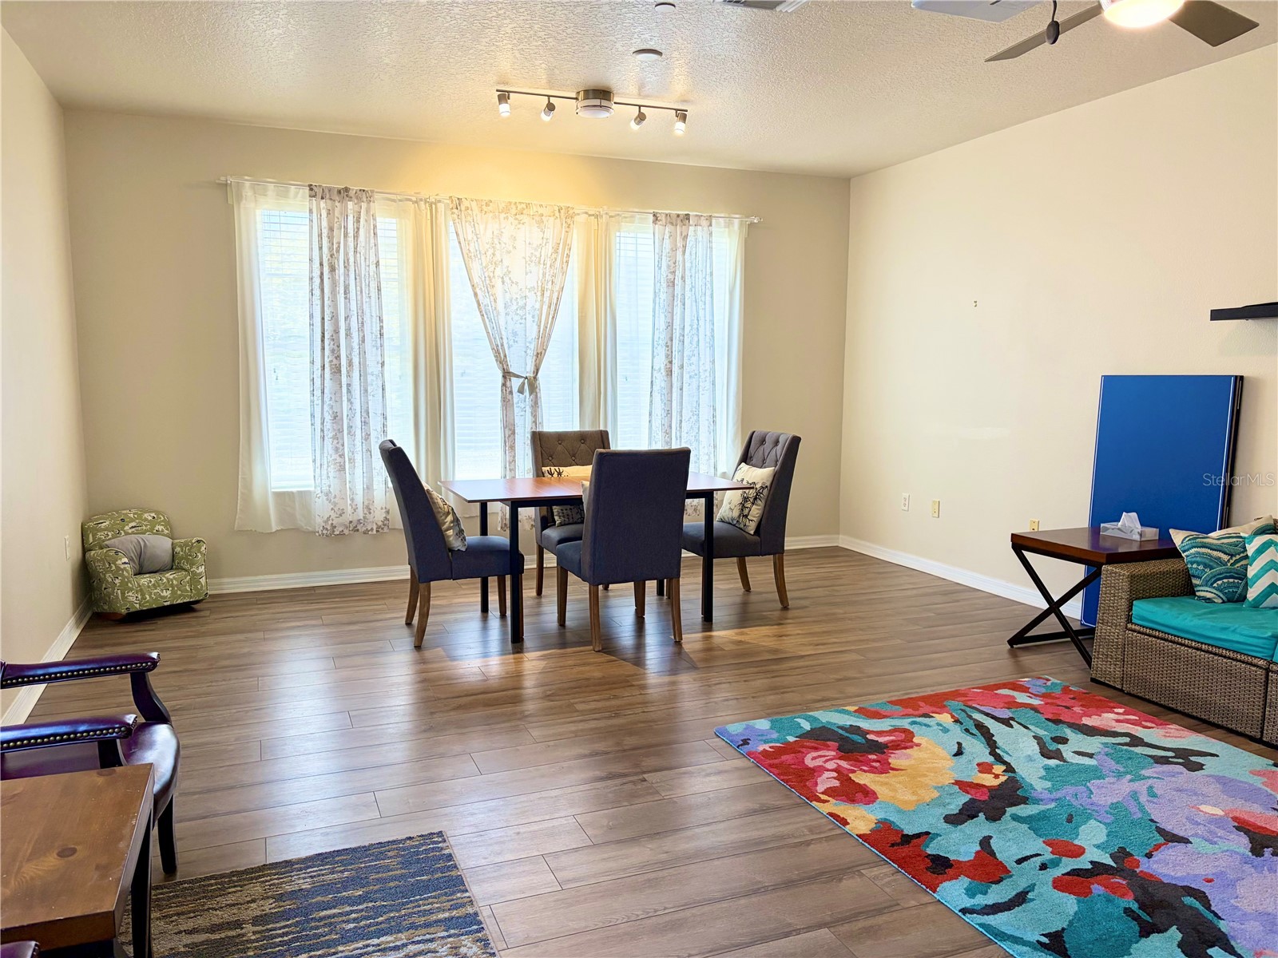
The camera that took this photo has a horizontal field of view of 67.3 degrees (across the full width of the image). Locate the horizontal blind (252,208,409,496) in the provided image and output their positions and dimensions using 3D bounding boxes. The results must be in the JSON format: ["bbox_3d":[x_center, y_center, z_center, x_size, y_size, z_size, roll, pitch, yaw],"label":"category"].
[{"bbox_3d":[-1.900,-0.793,6.063,0.870,1.740,0.060,-3,7,-22],"label":"horizontal blind"}]

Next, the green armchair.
[{"bbox_3d":[-2.789,0.473,5.465,0.450,0.557,0.490,7,10,44],"label":"green armchair"}]

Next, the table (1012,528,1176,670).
[{"bbox_3d":[2.245,0.586,4.708,0.570,0.590,0.560,-3,7,-22],"label":"table"}]

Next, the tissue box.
[{"bbox_3d":[2.384,0.255,4.676,0.120,0.055,0.215,-3,8,-28],"label":"tissue box"}]

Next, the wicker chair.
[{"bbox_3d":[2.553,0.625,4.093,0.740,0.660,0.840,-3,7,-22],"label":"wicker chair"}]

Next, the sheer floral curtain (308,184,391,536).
[{"bbox_3d":[-1.804,-0.723,5.994,0.460,2.120,0.100,-3,7,-22],"label":"sheer floral curtain"}]

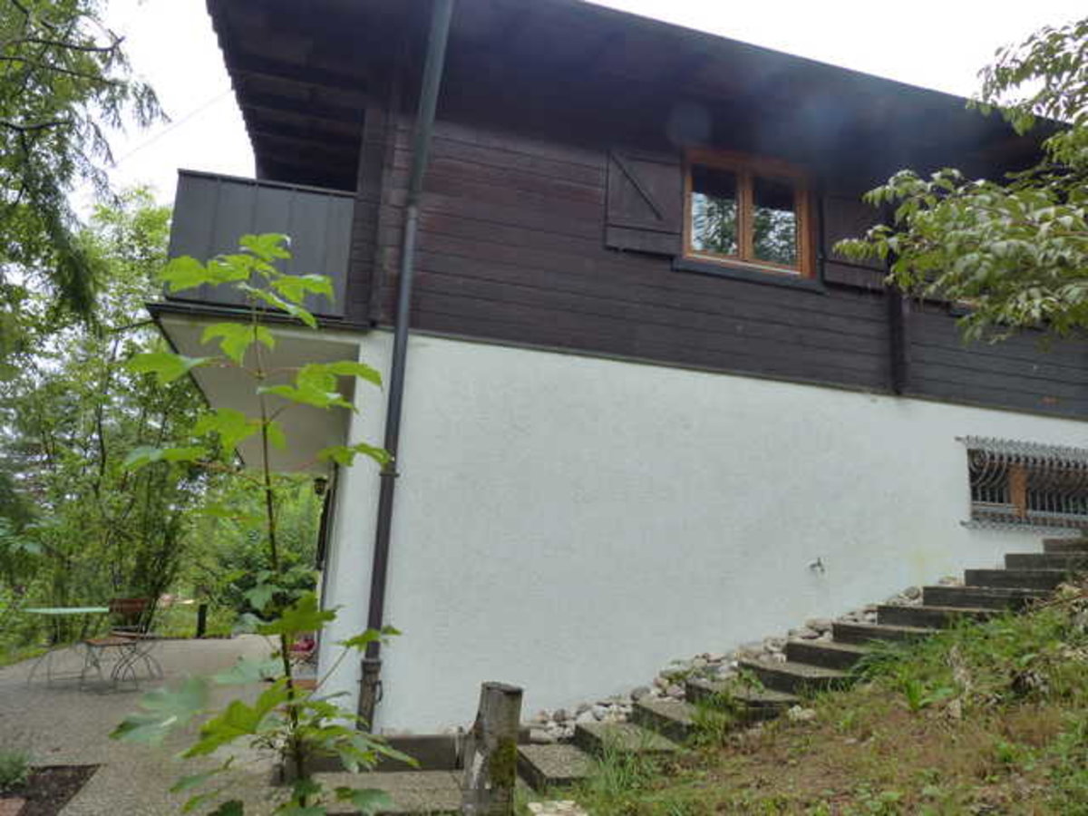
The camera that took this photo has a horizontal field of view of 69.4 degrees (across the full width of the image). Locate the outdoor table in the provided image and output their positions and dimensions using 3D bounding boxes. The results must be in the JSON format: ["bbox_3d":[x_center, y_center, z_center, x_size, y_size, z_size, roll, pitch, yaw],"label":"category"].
[{"bbox_3d":[-4.976,2.463,8.129,0.820,0.730,0.820,6,-12,-14],"label":"outdoor table"}]

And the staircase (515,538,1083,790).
[{"bbox_3d":[2.417,1.703,5.626,5.036,1.870,0.912,6,-12,-13],"label":"staircase"}]

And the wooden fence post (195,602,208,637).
[{"bbox_3d":[-5.753,3.557,13.207,0.120,0.620,0.120,6,-12,-14],"label":"wooden fence post"}]

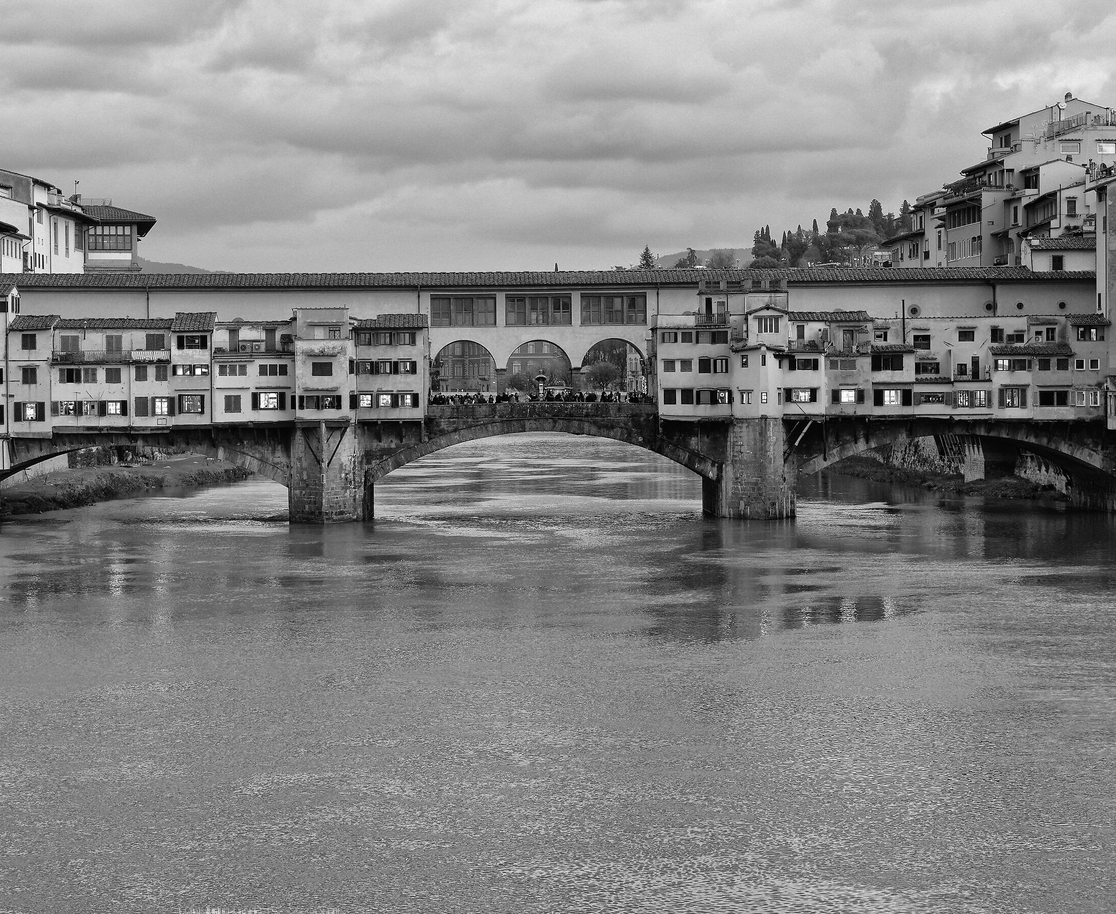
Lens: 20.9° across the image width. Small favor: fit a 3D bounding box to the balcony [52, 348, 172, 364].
[{"bbox_3d":[-37.377,-8.497,253.700,10.000,1.220,1.400,-1,1,-2],"label":"balcony"}]

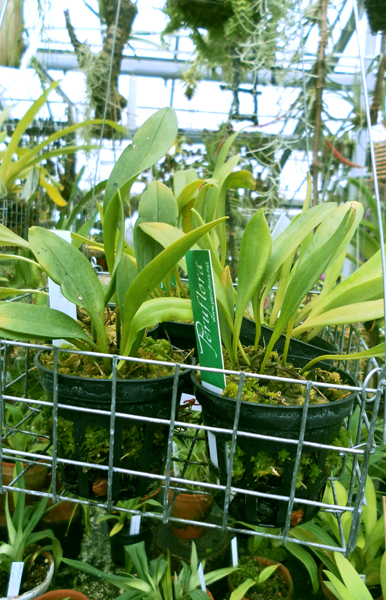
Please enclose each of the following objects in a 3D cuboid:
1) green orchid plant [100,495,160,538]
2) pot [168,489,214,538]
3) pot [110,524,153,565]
[{"bbox_3d":[-0.123,0.412,0.945,0.120,0.066,0.095,3,12,0],"label":"green orchid plant"},{"bbox_3d":[-0.007,0.407,0.961,0.100,0.100,0.100,2,12,-1],"label":"pot"},{"bbox_3d":[-0.127,0.475,0.959,0.085,0.082,0.085,2,12,-1],"label":"pot"}]

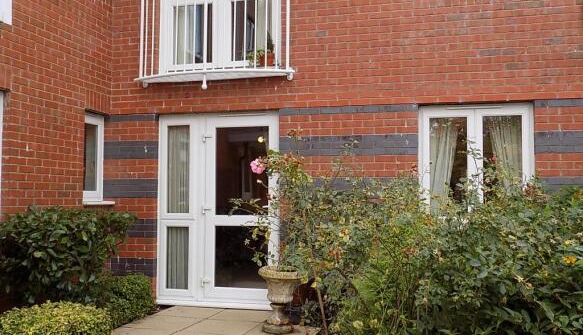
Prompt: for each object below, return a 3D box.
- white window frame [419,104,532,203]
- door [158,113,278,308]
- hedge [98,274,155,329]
[{"bbox_3d":[1.863,-0.057,5.801,1.110,1.190,0.120,-1,-3,13],"label":"white window frame"},{"bbox_3d":[-0.827,0.465,6.394,1.430,2.190,0.130,-1,-3,13],"label":"door"},{"bbox_3d":[-1.815,1.329,5.830,0.520,0.400,0.880,-1,-3,13],"label":"hedge"}]

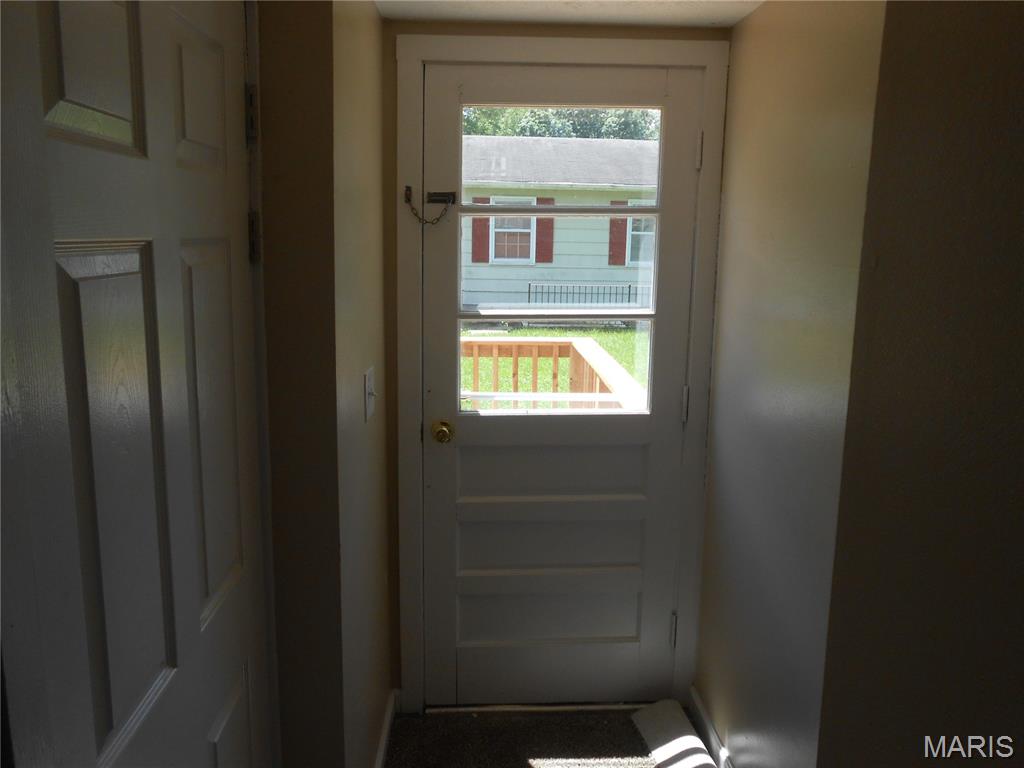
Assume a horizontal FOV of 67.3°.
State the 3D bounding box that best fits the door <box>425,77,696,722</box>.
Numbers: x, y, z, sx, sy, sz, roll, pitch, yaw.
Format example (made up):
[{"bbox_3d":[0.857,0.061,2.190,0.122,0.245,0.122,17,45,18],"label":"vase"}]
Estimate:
[{"bbox_3d":[0.139,0.062,2.366,0.808,1.970,0.045,0,9,-3],"label":"door"}]

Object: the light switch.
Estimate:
[{"bbox_3d":[-0.355,0.032,1.934,0.018,0.117,0.075,0,9,-3],"label":"light switch"}]

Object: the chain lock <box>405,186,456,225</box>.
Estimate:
[{"bbox_3d":[-0.236,-0.516,2.227,0.147,0.108,0.028,0,9,-3],"label":"chain lock"}]

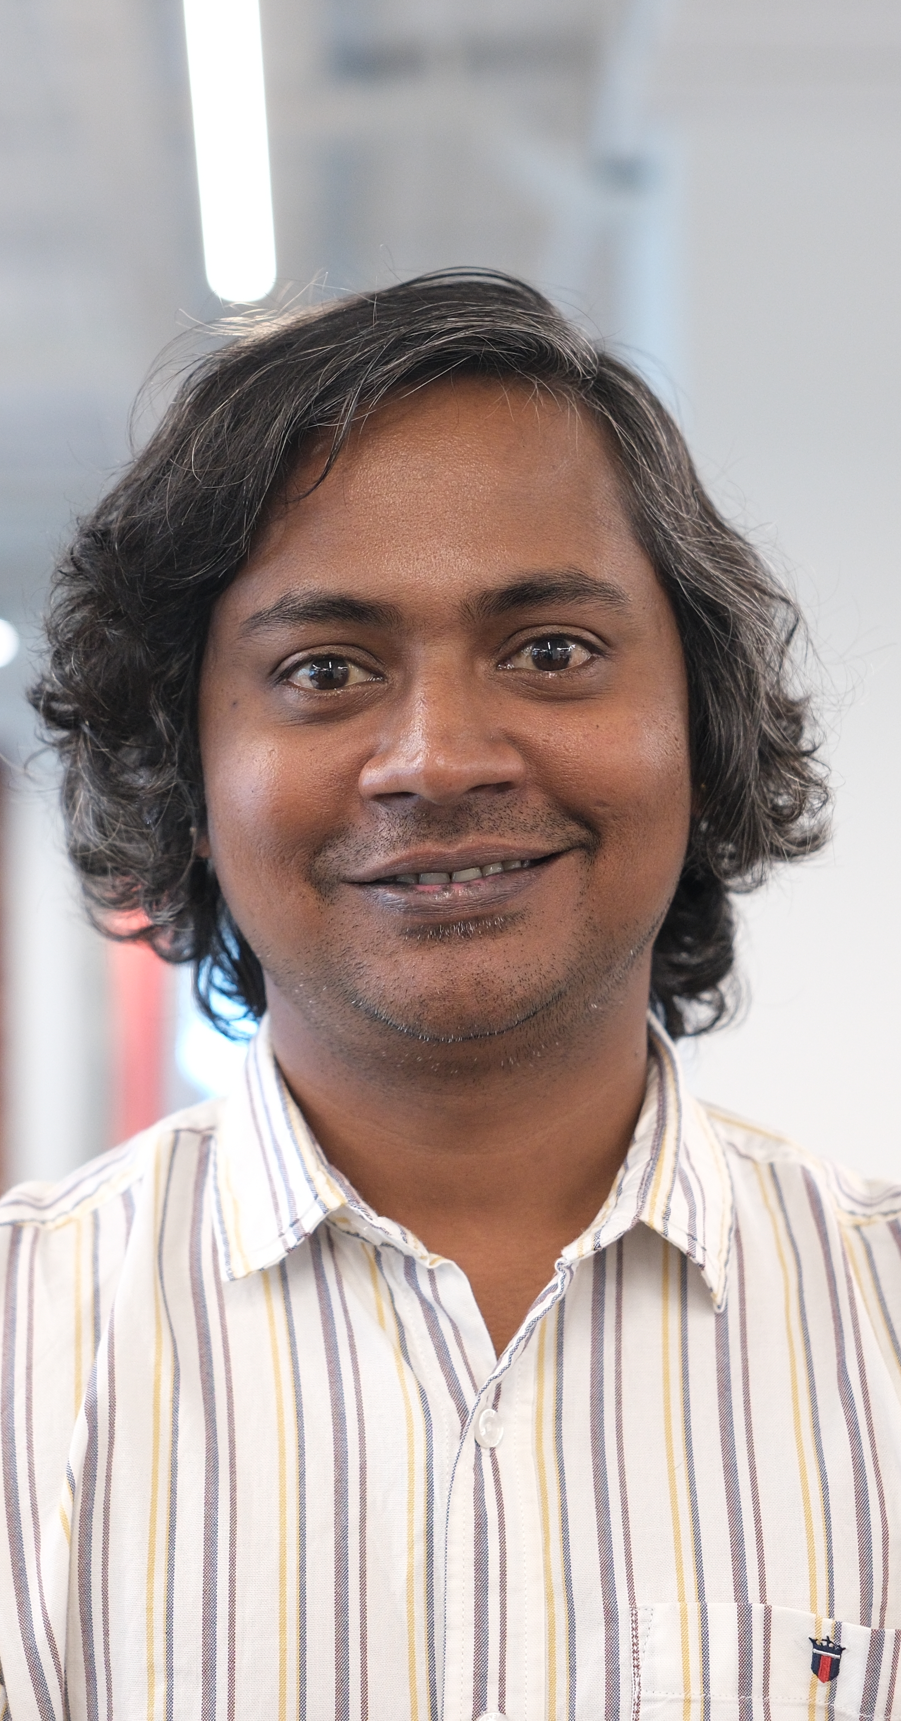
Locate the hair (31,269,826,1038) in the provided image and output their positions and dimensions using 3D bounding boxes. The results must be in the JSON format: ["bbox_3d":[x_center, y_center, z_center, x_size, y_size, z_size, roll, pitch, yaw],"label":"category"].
[{"bbox_3d":[-0.007,-0.064,1.110,0.245,0.240,0.225,-3,-2,0],"label":"hair"}]

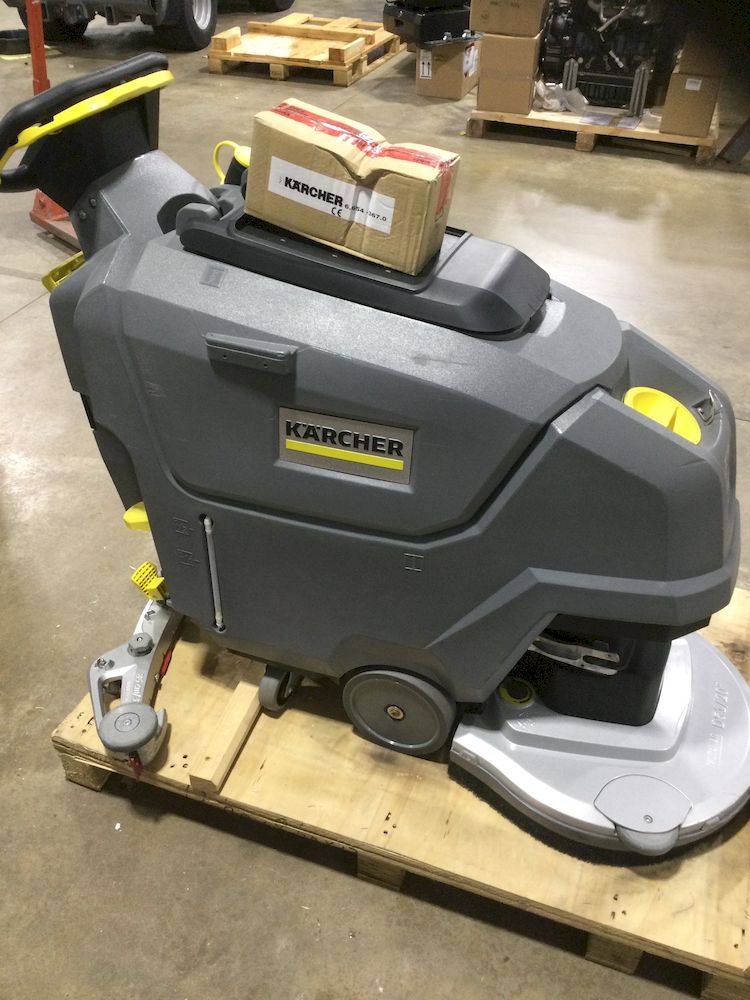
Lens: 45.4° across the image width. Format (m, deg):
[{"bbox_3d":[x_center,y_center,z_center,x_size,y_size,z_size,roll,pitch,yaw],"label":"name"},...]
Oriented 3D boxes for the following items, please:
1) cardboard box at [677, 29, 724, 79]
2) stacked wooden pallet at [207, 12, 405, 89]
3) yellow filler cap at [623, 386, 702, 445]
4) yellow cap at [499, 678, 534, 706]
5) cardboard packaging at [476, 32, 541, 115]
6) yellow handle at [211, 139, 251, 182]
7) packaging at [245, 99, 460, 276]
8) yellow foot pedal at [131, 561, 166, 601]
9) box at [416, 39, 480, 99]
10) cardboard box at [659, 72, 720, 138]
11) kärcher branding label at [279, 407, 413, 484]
[{"bbox_3d":[1.512,-2.045,4.074,0.180,0.165,0.200,14,42,17],"label":"cardboard box"},{"bbox_3d":[-0.381,-2.960,5.775,0.950,0.208,1.080,15,42,18],"label":"stacked wooden pallet"},{"bbox_3d":[0.389,-0.105,1.231,0.117,0.032,0.117,13,45,-13],"label":"yellow filler cap"},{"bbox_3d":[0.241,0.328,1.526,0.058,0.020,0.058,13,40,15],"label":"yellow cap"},{"bbox_3d":[0.685,-2.150,4.482,0.258,0.348,0.220,12,41,15],"label":"cardboard packaging"},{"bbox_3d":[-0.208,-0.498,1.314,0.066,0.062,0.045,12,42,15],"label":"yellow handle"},{"bbox_3d":[-0.031,-0.407,1.160,0.246,0.128,0.097,24,43,11],"label":"packaging"},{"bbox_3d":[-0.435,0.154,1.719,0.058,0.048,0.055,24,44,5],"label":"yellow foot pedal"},{"bbox_3d":[0.442,-2.546,5.188,0.275,0.310,0.370,15,42,18],"label":"box"},{"bbox_3d":[1.499,-1.886,4.219,0.213,0.265,0.210,14,42,17],"label":"cardboard box"},{"bbox_3d":[-0.039,-0.076,1.215,0.188,0.088,0.008,12,42,15],"label":"kärcher branding label"}]

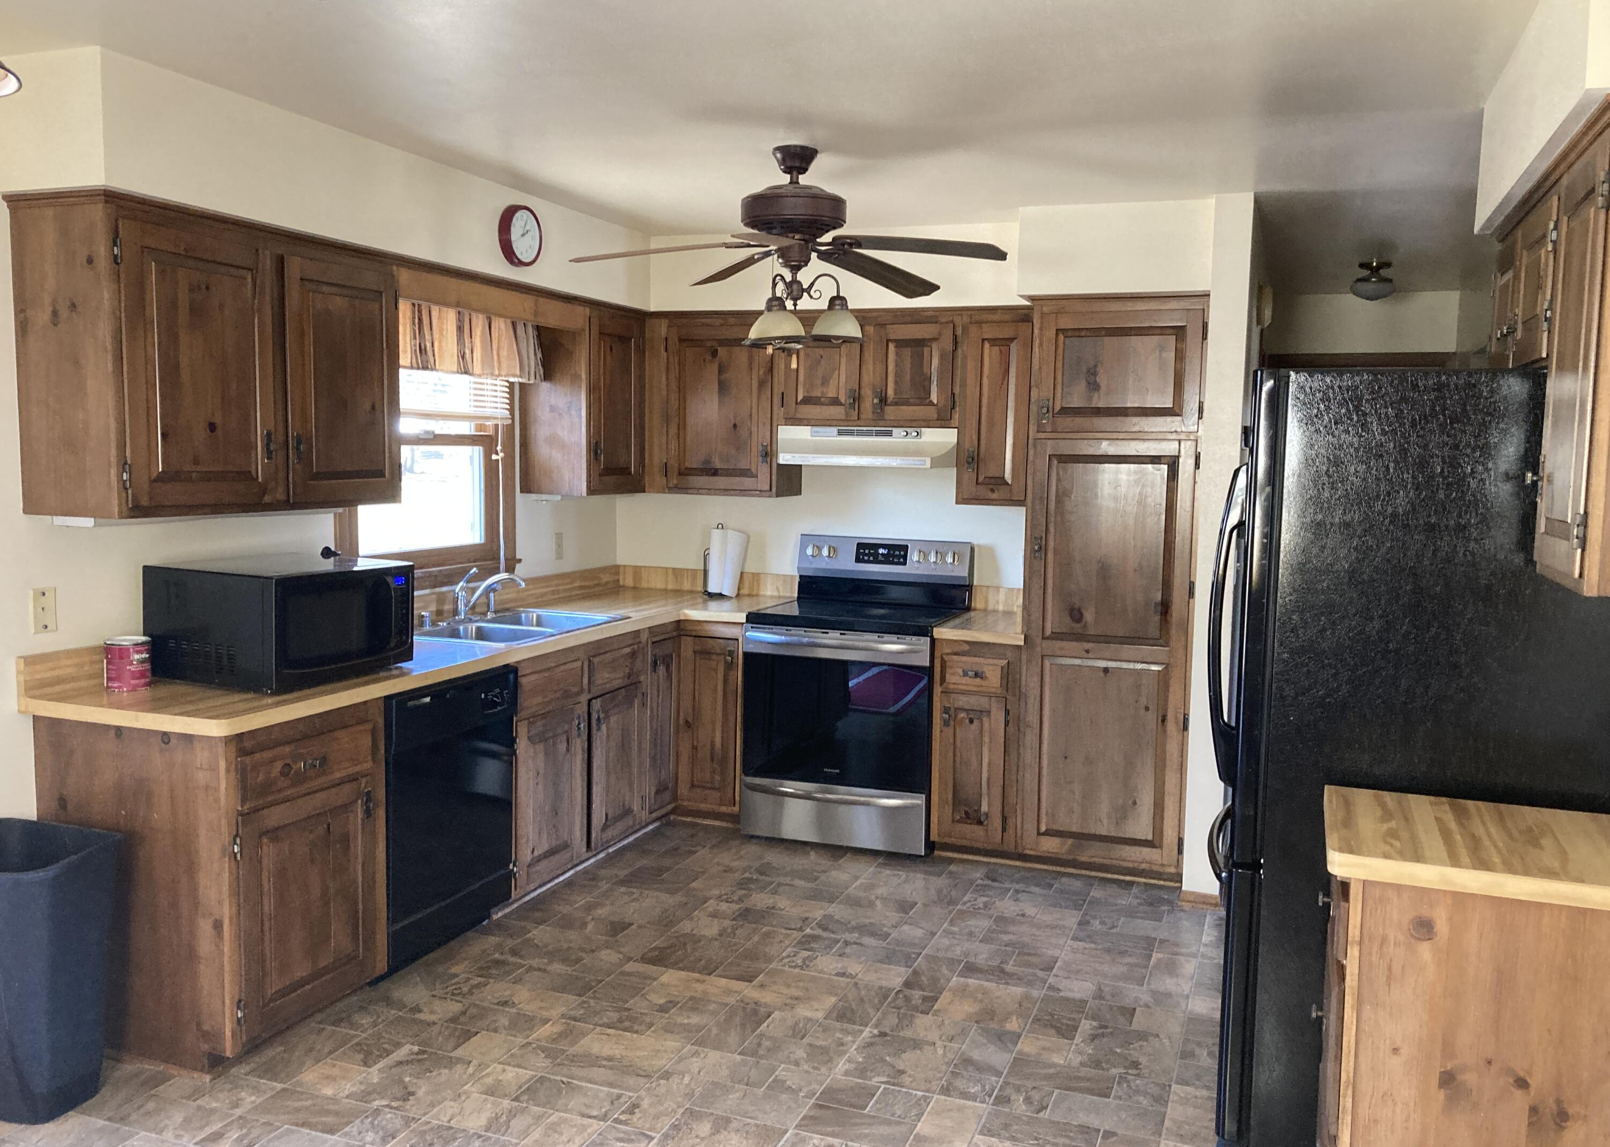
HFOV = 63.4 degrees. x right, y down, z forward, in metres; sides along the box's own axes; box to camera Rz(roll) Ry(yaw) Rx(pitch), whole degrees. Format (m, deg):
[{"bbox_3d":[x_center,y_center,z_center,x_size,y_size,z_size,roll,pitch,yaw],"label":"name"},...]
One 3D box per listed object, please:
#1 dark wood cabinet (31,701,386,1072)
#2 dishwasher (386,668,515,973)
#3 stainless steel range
[{"bbox_3d":[-1.540,0.758,3.444,0.625,0.849,0.573,3,6,20],"label":"dark wood cabinet"},{"bbox_3d":[-1.325,0.701,4.017,0.610,0.822,0.623,3,6,21],"label":"dishwasher"},{"bbox_3d":[0.228,0.465,5.302,0.758,1.187,0.695,3,6,21],"label":"stainless steel range"}]

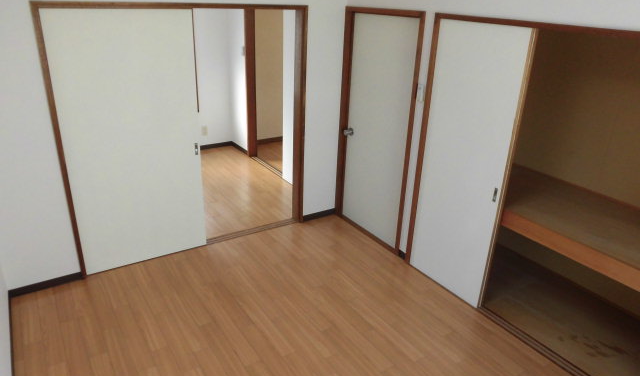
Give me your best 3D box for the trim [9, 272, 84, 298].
[{"bbox_3d":[-1.849,0.651,3.008,0.430,0.061,0.015,-13,27,-31],"label":"trim"}]

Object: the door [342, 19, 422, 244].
[{"bbox_3d":[0.462,-0.439,3.579,0.040,1.776,0.744,-13,27,-31],"label":"door"}]

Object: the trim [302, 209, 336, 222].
[{"bbox_3d":[-0.007,0.255,4.110,0.346,0.061,0.015,-13,27,-31],"label":"trim"}]

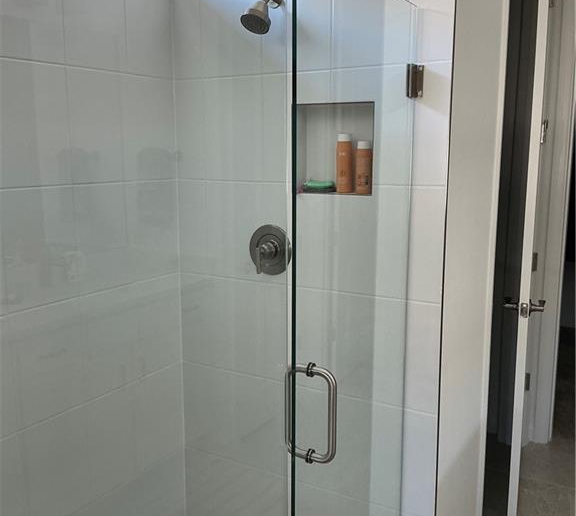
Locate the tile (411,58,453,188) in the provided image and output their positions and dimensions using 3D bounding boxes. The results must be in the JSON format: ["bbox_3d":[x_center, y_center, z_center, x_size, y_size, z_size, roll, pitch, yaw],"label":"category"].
[{"bbox_3d":[0.412,-0.385,1.806,0.115,0.350,0.011,6,11,30],"label":"tile"}]

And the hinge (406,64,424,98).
[{"bbox_3d":[0.363,-0.511,1.784,0.044,0.088,0.041,6,11,30],"label":"hinge"}]

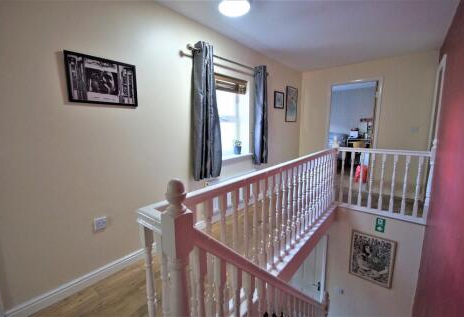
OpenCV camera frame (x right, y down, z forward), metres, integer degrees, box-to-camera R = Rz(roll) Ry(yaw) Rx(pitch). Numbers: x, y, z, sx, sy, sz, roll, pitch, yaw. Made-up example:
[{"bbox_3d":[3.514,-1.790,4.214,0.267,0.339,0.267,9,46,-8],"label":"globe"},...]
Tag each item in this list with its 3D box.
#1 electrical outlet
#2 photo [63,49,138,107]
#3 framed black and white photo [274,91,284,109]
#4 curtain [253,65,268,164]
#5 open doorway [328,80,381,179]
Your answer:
[{"bbox_3d":[-1.051,0.526,1.584,0.014,0.092,0.088,7,12,41],"label":"electrical outlet"},{"bbox_3d":[-0.968,-0.581,1.520,0.025,0.335,0.465,7,12,41],"label":"photo"},{"bbox_3d":[0.834,-1.022,3.491,0.025,0.275,0.310,7,12,41],"label":"framed black and white photo"},{"bbox_3d":[0.409,-0.590,2.867,0.120,1.370,0.230,7,12,41],"label":"curtain"},{"bbox_3d":[2.227,-0.394,3.711,0.790,1.965,0.130,7,12,41],"label":"open doorway"}]

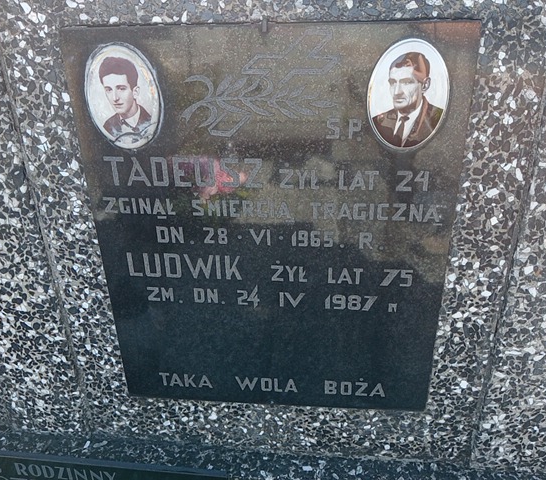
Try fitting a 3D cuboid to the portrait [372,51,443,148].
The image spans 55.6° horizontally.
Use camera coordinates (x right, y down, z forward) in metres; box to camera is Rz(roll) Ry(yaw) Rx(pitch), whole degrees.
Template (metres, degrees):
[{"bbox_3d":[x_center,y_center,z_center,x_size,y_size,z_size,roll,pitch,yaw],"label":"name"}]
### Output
[{"bbox_3d":[0.151,-0.151,0.571,0.078,0.105,0.008,1,26,5],"label":"portrait"}]

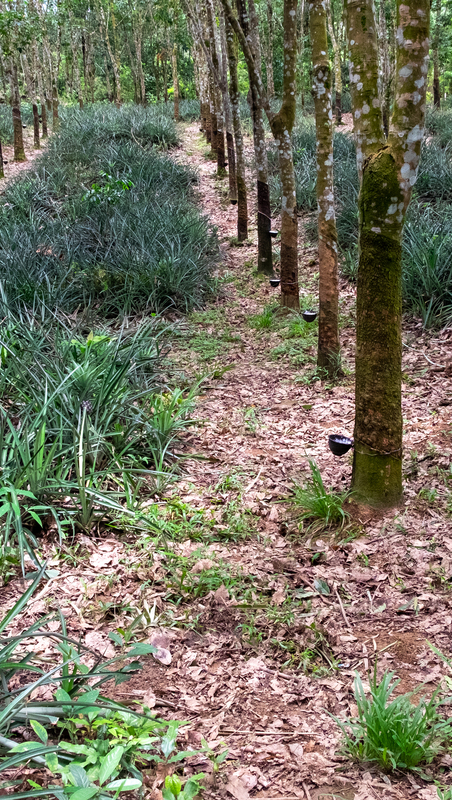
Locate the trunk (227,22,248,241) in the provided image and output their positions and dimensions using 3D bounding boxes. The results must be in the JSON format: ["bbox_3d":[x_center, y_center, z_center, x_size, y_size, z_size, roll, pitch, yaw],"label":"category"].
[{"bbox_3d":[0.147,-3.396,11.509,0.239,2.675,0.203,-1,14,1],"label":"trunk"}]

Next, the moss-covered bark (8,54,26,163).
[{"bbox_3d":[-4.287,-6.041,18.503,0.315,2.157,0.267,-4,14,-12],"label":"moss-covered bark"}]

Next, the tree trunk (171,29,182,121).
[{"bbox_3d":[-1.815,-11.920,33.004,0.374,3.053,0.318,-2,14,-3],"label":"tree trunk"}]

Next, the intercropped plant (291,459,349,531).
[{"bbox_3d":[0.379,0.383,3.650,0.235,0.265,0.212,1,14,6],"label":"intercropped plant"}]

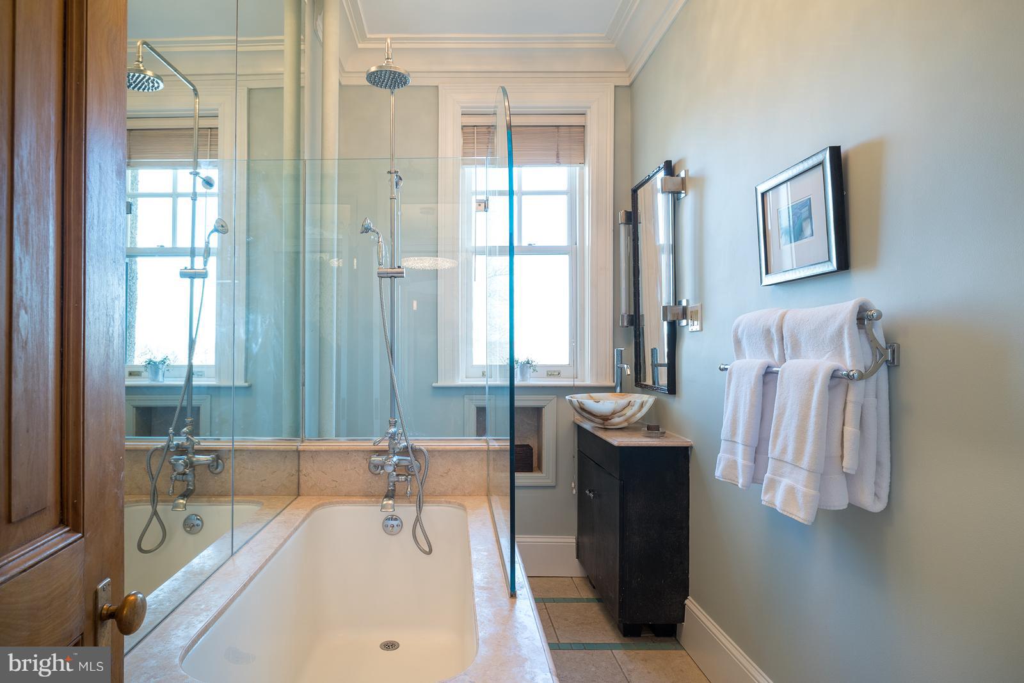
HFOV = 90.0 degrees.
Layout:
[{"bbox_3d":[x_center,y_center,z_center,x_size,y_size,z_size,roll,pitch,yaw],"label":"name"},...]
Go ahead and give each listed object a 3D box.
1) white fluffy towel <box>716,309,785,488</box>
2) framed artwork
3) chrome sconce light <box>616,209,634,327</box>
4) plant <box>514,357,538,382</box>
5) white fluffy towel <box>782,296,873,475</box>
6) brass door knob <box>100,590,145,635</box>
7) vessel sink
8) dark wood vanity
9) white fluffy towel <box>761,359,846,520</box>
[{"bbox_3d":[0.707,0.169,1.476,0.133,0.523,0.251,0,-1,-7],"label":"white fluffy towel"},{"bbox_3d":[0.781,-0.321,1.404,0.033,0.302,0.311,-4,0,-7],"label":"framed artwork"},{"bbox_3d":[0.610,-0.375,2.624,0.113,0.615,0.074,0,-1,-7],"label":"chrome sconce light"},{"bbox_3d":[0.064,0.149,2.747,0.154,0.138,0.133,0,-1,0],"label":"plant"},{"bbox_3d":[0.740,0.108,1.230,0.113,0.410,0.236,0,-1,-7],"label":"white fluffy towel"},{"bbox_3d":[-0.553,0.387,0.730,0.051,0.055,0.054,0,-1,-12],"label":"brass door knob"},{"bbox_3d":[0.481,0.344,2.470,0.436,0.145,0.436,0,-1,-7],"label":"vessel sink"},{"bbox_3d":[0.538,0.825,2.439,0.302,0.820,0.666,0,-1,-7],"label":"dark wood vanity"},{"bbox_3d":[0.704,0.231,1.240,0.087,0.374,0.205,0,-1,-7],"label":"white fluffy towel"}]

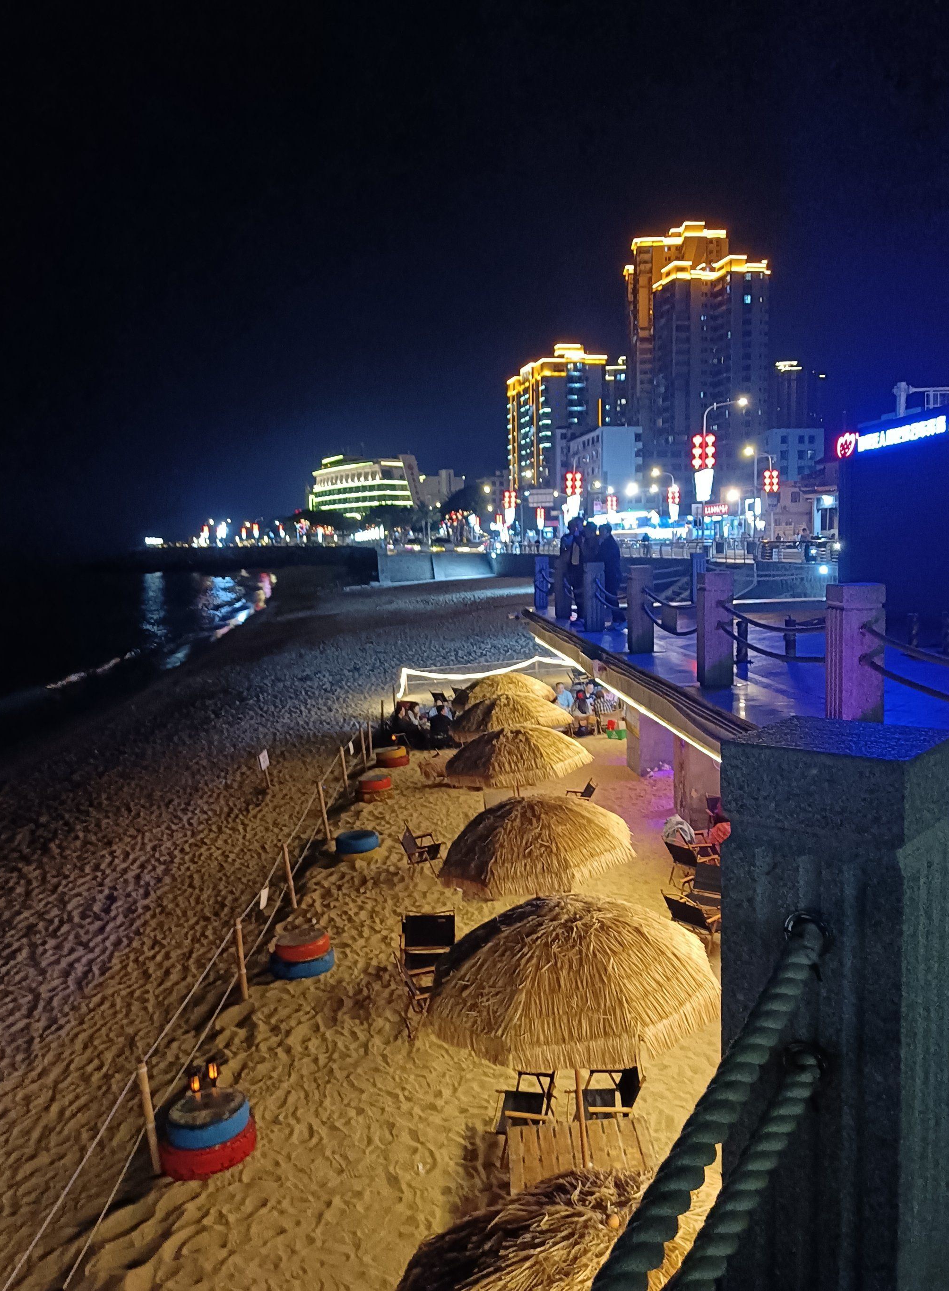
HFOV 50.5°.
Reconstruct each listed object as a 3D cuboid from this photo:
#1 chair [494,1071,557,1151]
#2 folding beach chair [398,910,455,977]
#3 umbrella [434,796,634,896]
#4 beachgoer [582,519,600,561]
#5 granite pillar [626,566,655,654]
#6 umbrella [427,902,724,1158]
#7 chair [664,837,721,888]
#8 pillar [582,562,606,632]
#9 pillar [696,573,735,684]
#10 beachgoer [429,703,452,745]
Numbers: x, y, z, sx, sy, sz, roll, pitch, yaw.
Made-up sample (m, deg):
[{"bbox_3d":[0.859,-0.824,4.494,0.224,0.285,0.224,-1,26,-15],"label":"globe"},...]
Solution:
[{"bbox_3d":[0.346,3.138,6.850,0.490,0.640,0.530,-1,6,7],"label":"chair"},{"bbox_3d":[-0.431,2.930,9.450,0.530,0.640,0.490,-2,6,-3],"label":"folding beach chair"},{"bbox_3d":[0.649,2.591,10.099,1.980,2.260,1.980,-1,6,0],"label":"umbrella"},{"bbox_3d":[1.990,-1.223,17.200,0.500,1.720,0.320,1,6,24],"label":"beachgoer"},{"bbox_3d":[2.076,-0.457,12.614,0.270,1.080,0.270,-2,6,-4],"label":"granite pillar"},{"bbox_3d":[0.705,2.865,6.911,2.000,2.330,2.000,-1,6,0],"label":"umbrella"},{"bbox_3d":[2.500,2.472,11.450,0.490,0.640,0.530,-6,7,-37],"label":"chair"},{"bbox_3d":[1.913,-0.800,16.050,0.290,1.120,0.290,-2,6,-5],"label":"pillar"},{"bbox_3d":[2.324,-0.162,9.689,0.270,1.080,0.270,-2,6,-4],"label":"pillar"},{"bbox_3d":[-0.794,1.881,23.741,0.520,1.100,0.750,0,6,9],"label":"beachgoer"}]

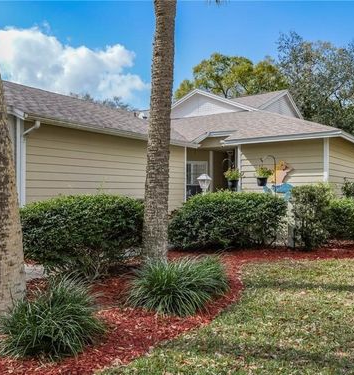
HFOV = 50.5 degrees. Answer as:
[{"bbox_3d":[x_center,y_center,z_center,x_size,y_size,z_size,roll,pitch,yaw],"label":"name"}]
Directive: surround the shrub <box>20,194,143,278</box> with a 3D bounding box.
[{"bbox_3d":[-1.480,0.780,5.850,1.500,1.320,2.000,0,0,38],"label":"shrub"}]

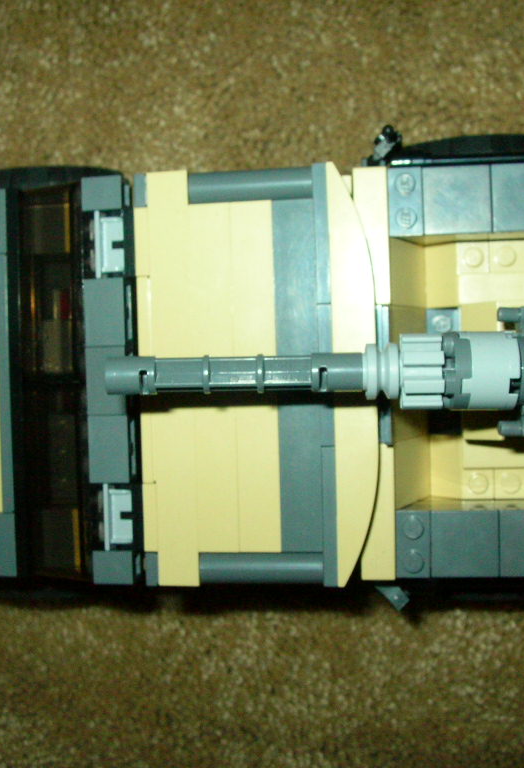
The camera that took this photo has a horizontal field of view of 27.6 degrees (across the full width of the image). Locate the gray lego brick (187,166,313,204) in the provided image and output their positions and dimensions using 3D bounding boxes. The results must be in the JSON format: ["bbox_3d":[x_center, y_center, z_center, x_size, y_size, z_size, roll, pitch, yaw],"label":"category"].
[{"bbox_3d":[-0.002,-0.045,0.245,0.029,0.008,0.008,-1,91,9],"label":"gray lego brick"}]

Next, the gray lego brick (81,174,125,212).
[{"bbox_3d":[-0.037,-0.044,0.251,0.010,0.008,0.008,-1,91,9],"label":"gray lego brick"}]

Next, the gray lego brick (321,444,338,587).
[{"bbox_3d":[0.015,0.030,0.246,0.003,0.007,0.032,-1,91,1],"label":"gray lego brick"}]

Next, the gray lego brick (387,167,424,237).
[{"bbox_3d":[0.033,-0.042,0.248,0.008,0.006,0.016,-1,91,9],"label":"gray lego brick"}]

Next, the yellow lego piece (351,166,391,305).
[{"bbox_3d":[0.026,-0.034,0.249,0.008,0.005,0.032,-1,91,2],"label":"yellow lego piece"}]

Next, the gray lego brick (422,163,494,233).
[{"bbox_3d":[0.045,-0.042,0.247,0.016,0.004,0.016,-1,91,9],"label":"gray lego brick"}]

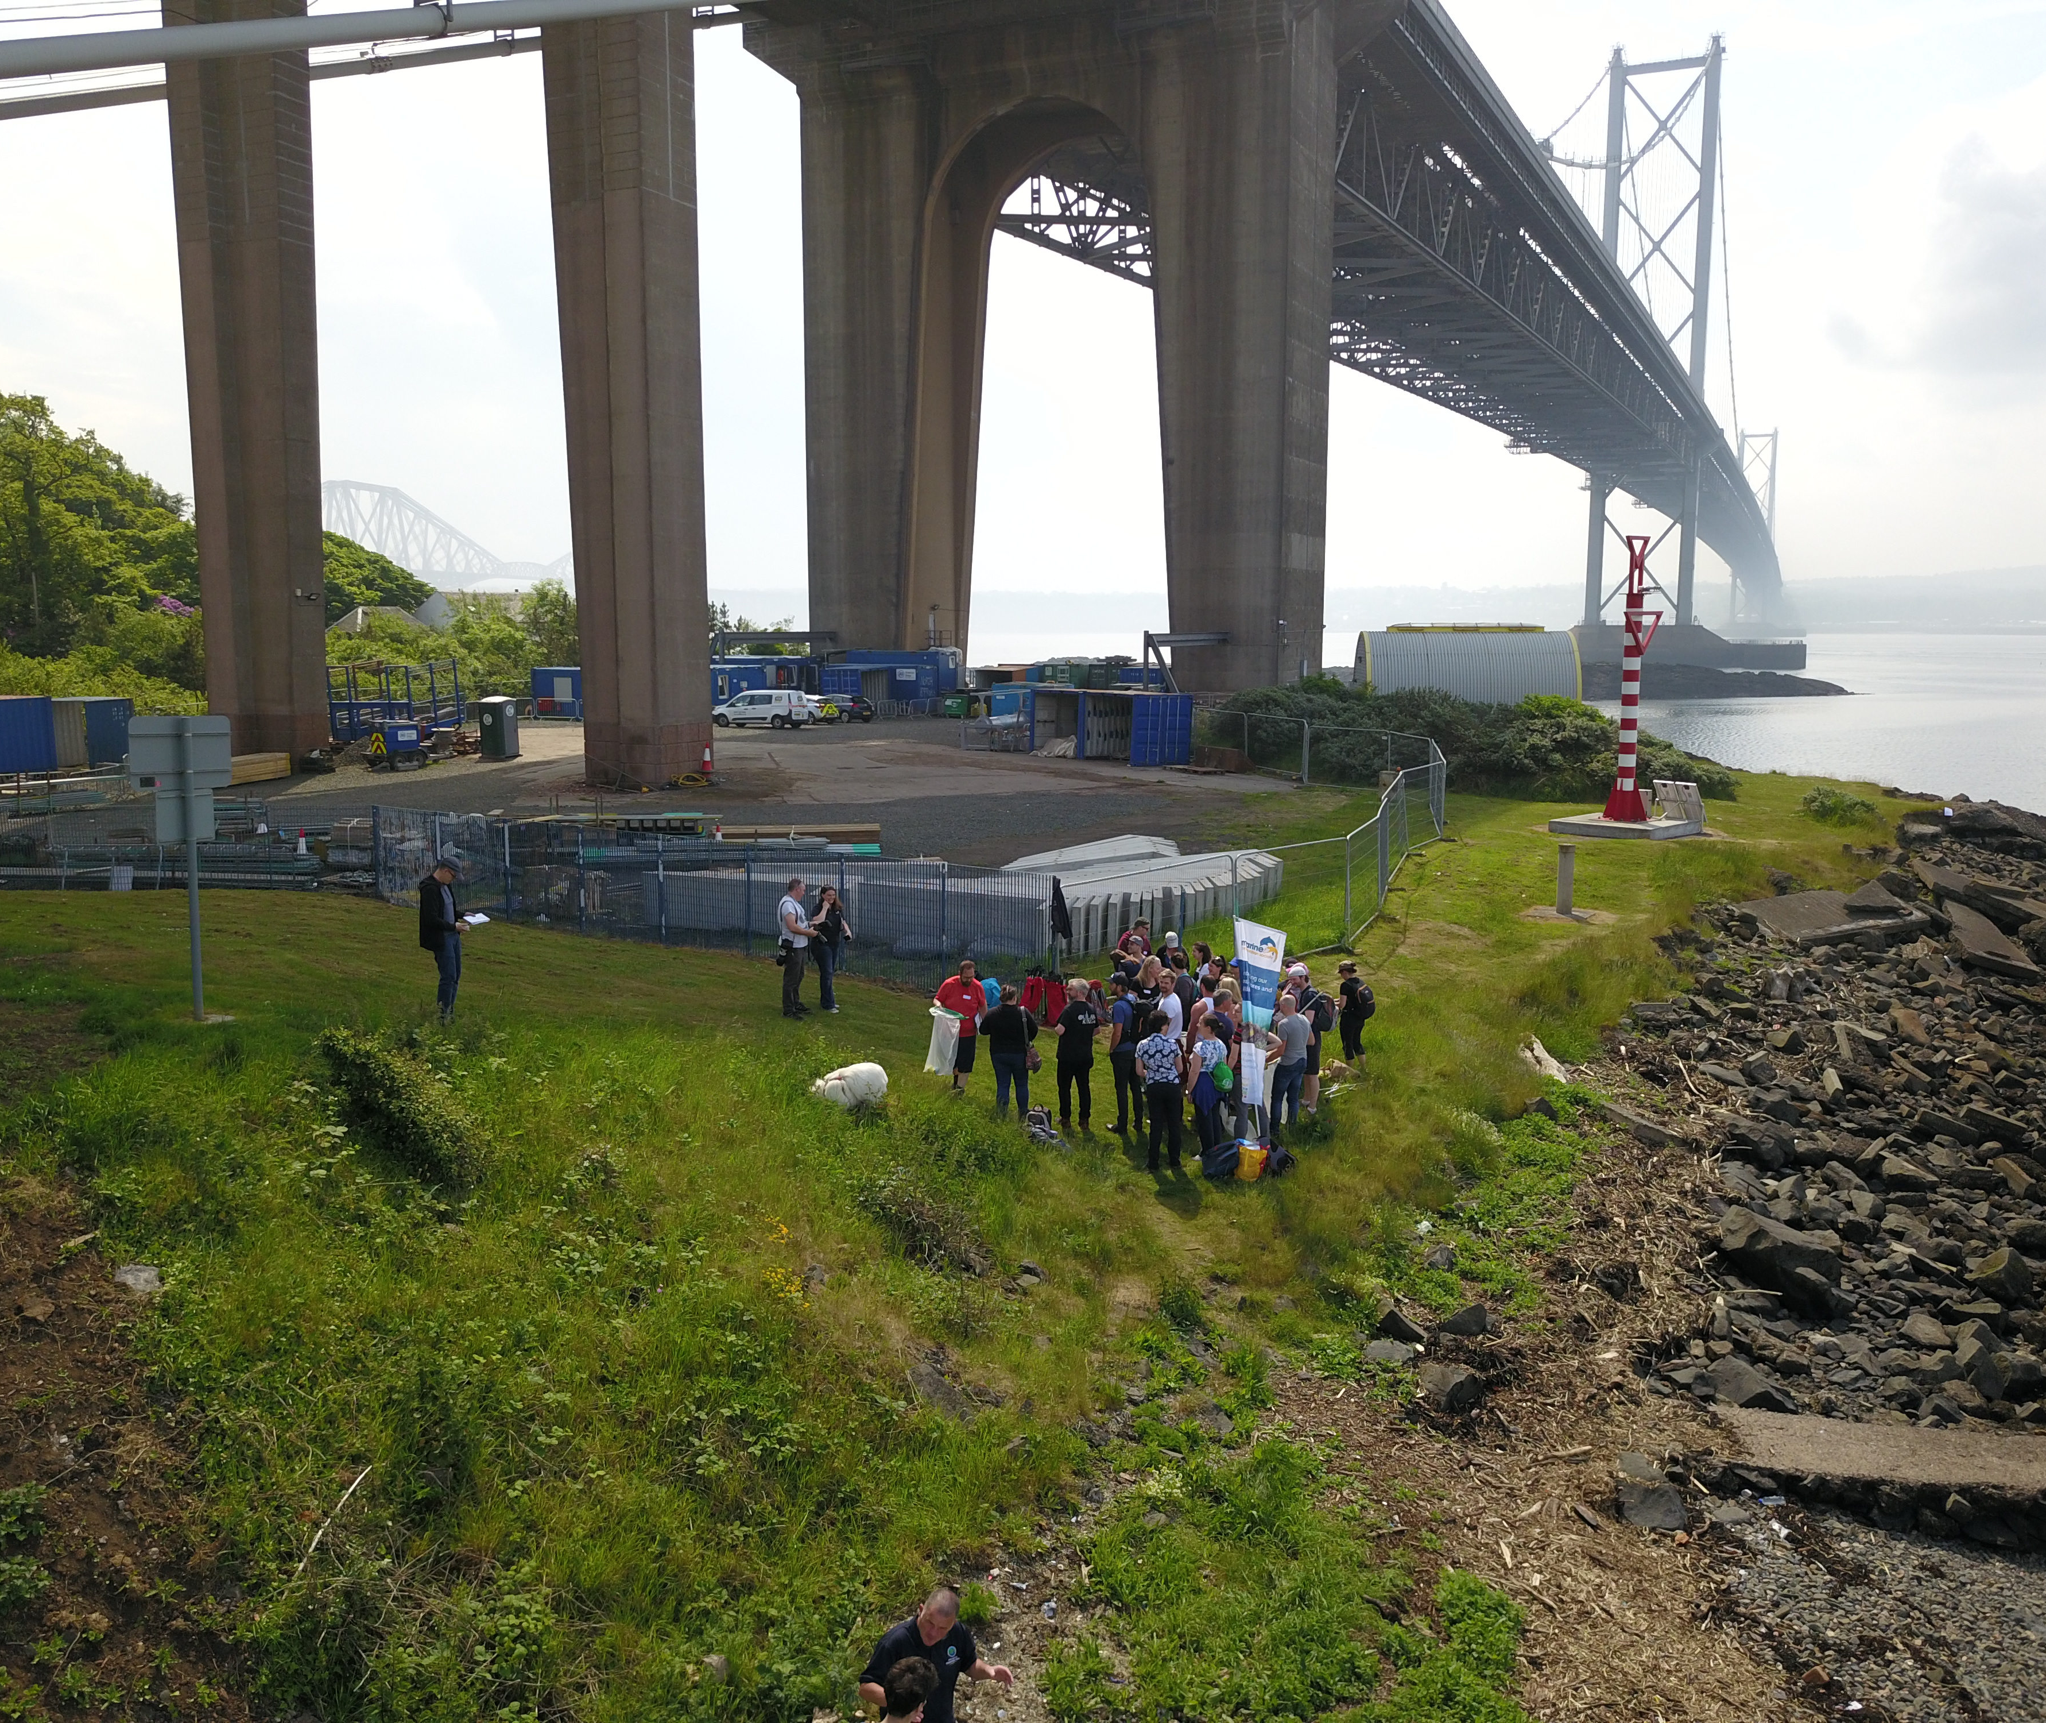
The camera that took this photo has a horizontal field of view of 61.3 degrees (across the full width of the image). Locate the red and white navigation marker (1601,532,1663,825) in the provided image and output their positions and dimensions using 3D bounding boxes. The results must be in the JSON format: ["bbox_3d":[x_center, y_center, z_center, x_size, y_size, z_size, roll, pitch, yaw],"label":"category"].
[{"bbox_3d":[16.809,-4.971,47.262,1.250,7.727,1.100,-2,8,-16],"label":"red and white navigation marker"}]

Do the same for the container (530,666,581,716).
[{"bbox_3d":[-22.649,-8.841,91.254,6.060,2.650,2.440,3,8,20],"label":"container"}]

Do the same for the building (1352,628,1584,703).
[{"bbox_3d":[27.262,-11.940,106.666,12.515,5.050,8.600,1,8,6],"label":"building"}]

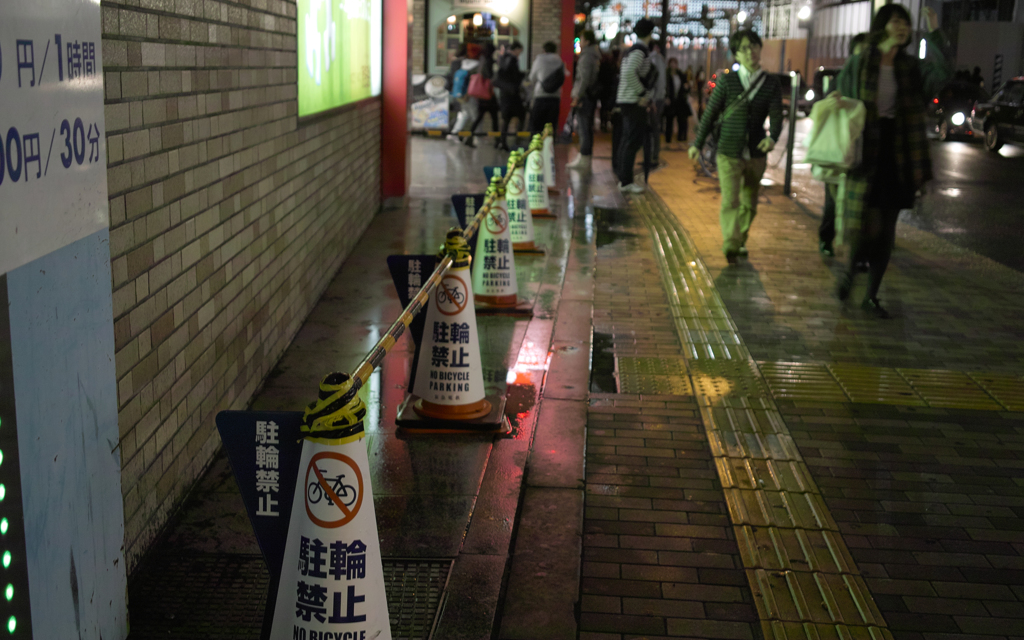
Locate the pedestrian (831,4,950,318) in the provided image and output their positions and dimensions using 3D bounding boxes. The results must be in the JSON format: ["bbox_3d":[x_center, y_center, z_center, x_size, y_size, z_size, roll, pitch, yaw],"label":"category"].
[{"bbox_3d":[2.047,-0.869,6.374,0.600,1.660,0.500,2,12,3],"label":"pedestrian"}]

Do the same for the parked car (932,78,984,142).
[{"bbox_3d":[11.016,-5.184,28.322,1.750,1.480,4.400,2,12,4],"label":"parked car"}]

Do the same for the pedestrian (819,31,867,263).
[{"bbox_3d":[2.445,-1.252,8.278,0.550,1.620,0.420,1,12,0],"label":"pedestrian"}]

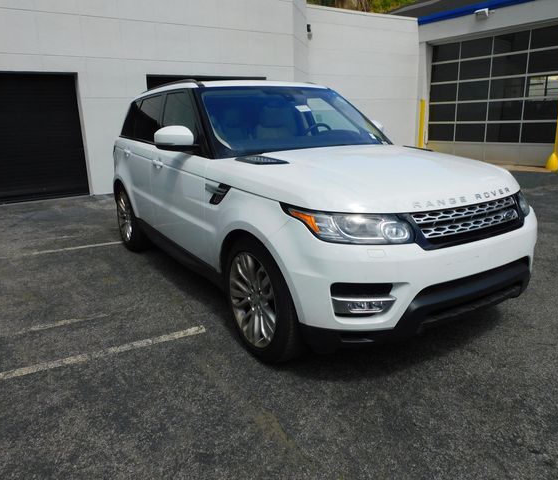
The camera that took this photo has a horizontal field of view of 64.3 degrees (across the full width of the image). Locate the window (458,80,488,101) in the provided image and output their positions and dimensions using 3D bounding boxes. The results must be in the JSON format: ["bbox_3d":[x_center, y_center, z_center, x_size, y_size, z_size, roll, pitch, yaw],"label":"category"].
[{"bbox_3d":[5.822,-4.436,13.258,0.050,0.560,0.987,-11,18,-31],"label":"window"}]

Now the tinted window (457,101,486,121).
[{"bbox_3d":[5.840,-3.854,13.413,0.050,0.540,0.990,-11,18,-31],"label":"tinted window"}]

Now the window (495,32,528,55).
[{"bbox_3d":[6.407,-5.444,12.235,0.050,0.545,0.920,-14,19,-39],"label":"window"}]

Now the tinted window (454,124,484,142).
[{"bbox_3d":[5.838,-3.279,13.561,0.050,0.545,0.920,-14,19,-39],"label":"tinted window"}]

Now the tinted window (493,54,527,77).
[{"bbox_3d":[7.284,-5.535,14.057,0.050,0.612,1.083,-13,19,-34],"label":"tinted window"}]

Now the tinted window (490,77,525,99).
[{"bbox_3d":[7.307,-4.867,14.240,0.050,0.612,1.083,-13,19,-34],"label":"tinted window"}]

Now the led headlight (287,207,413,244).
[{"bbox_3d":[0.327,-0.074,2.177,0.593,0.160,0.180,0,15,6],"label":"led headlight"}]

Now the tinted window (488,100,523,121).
[{"bbox_3d":[6.461,-3.690,12.692,0.050,0.545,0.920,-14,19,-39],"label":"tinted window"}]

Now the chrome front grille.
[{"bbox_3d":[1.046,-0.127,2.358,0.870,0.135,0.130,-10,17,-31],"label":"chrome front grille"}]

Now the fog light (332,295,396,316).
[{"bbox_3d":[0.409,0.317,2.198,0.300,0.090,0.090,-4,15,-8],"label":"fog light"}]

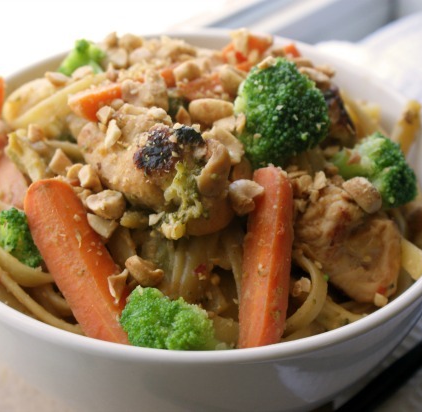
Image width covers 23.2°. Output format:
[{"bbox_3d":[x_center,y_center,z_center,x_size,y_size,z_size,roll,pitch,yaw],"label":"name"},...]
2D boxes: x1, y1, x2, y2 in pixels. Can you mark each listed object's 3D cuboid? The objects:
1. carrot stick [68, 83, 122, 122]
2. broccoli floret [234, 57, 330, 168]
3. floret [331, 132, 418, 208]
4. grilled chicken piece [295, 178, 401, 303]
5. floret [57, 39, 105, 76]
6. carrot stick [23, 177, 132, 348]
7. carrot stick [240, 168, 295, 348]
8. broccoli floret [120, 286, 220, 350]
[{"bbox_3d":[-0.032,-0.034,0.331,0.023,0.009,0.010,-16,41,-14],"label":"carrot stick"},{"bbox_3d":[0.022,-0.029,0.320,0.028,0.027,0.028,1,39,0],"label":"broccoli floret"},{"bbox_3d":[0.052,-0.011,0.326,0.026,0.018,0.019,26,45,28],"label":"floret"},{"bbox_3d":[0.042,0.011,0.308,0.028,0.021,0.035,-13,80,-18],"label":"grilled chicken piece"},{"bbox_3d":[-0.045,-0.051,0.359,0.017,0.015,0.015,1,39,0],"label":"floret"},{"bbox_3d":[-0.037,0.018,0.299,0.015,0.013,0.059,-15,59,-19],"label":"carrot stick"},{"bbox_3d":[0.017,0.017,0.299,0.013,0.012,0.060,3,59,2],"label":"carrot stick"},{"bbox_3d":[-0.011,0.032,0.283,0.027,0.019,0.020,1,39,0],"label":"broccoli floret"}]

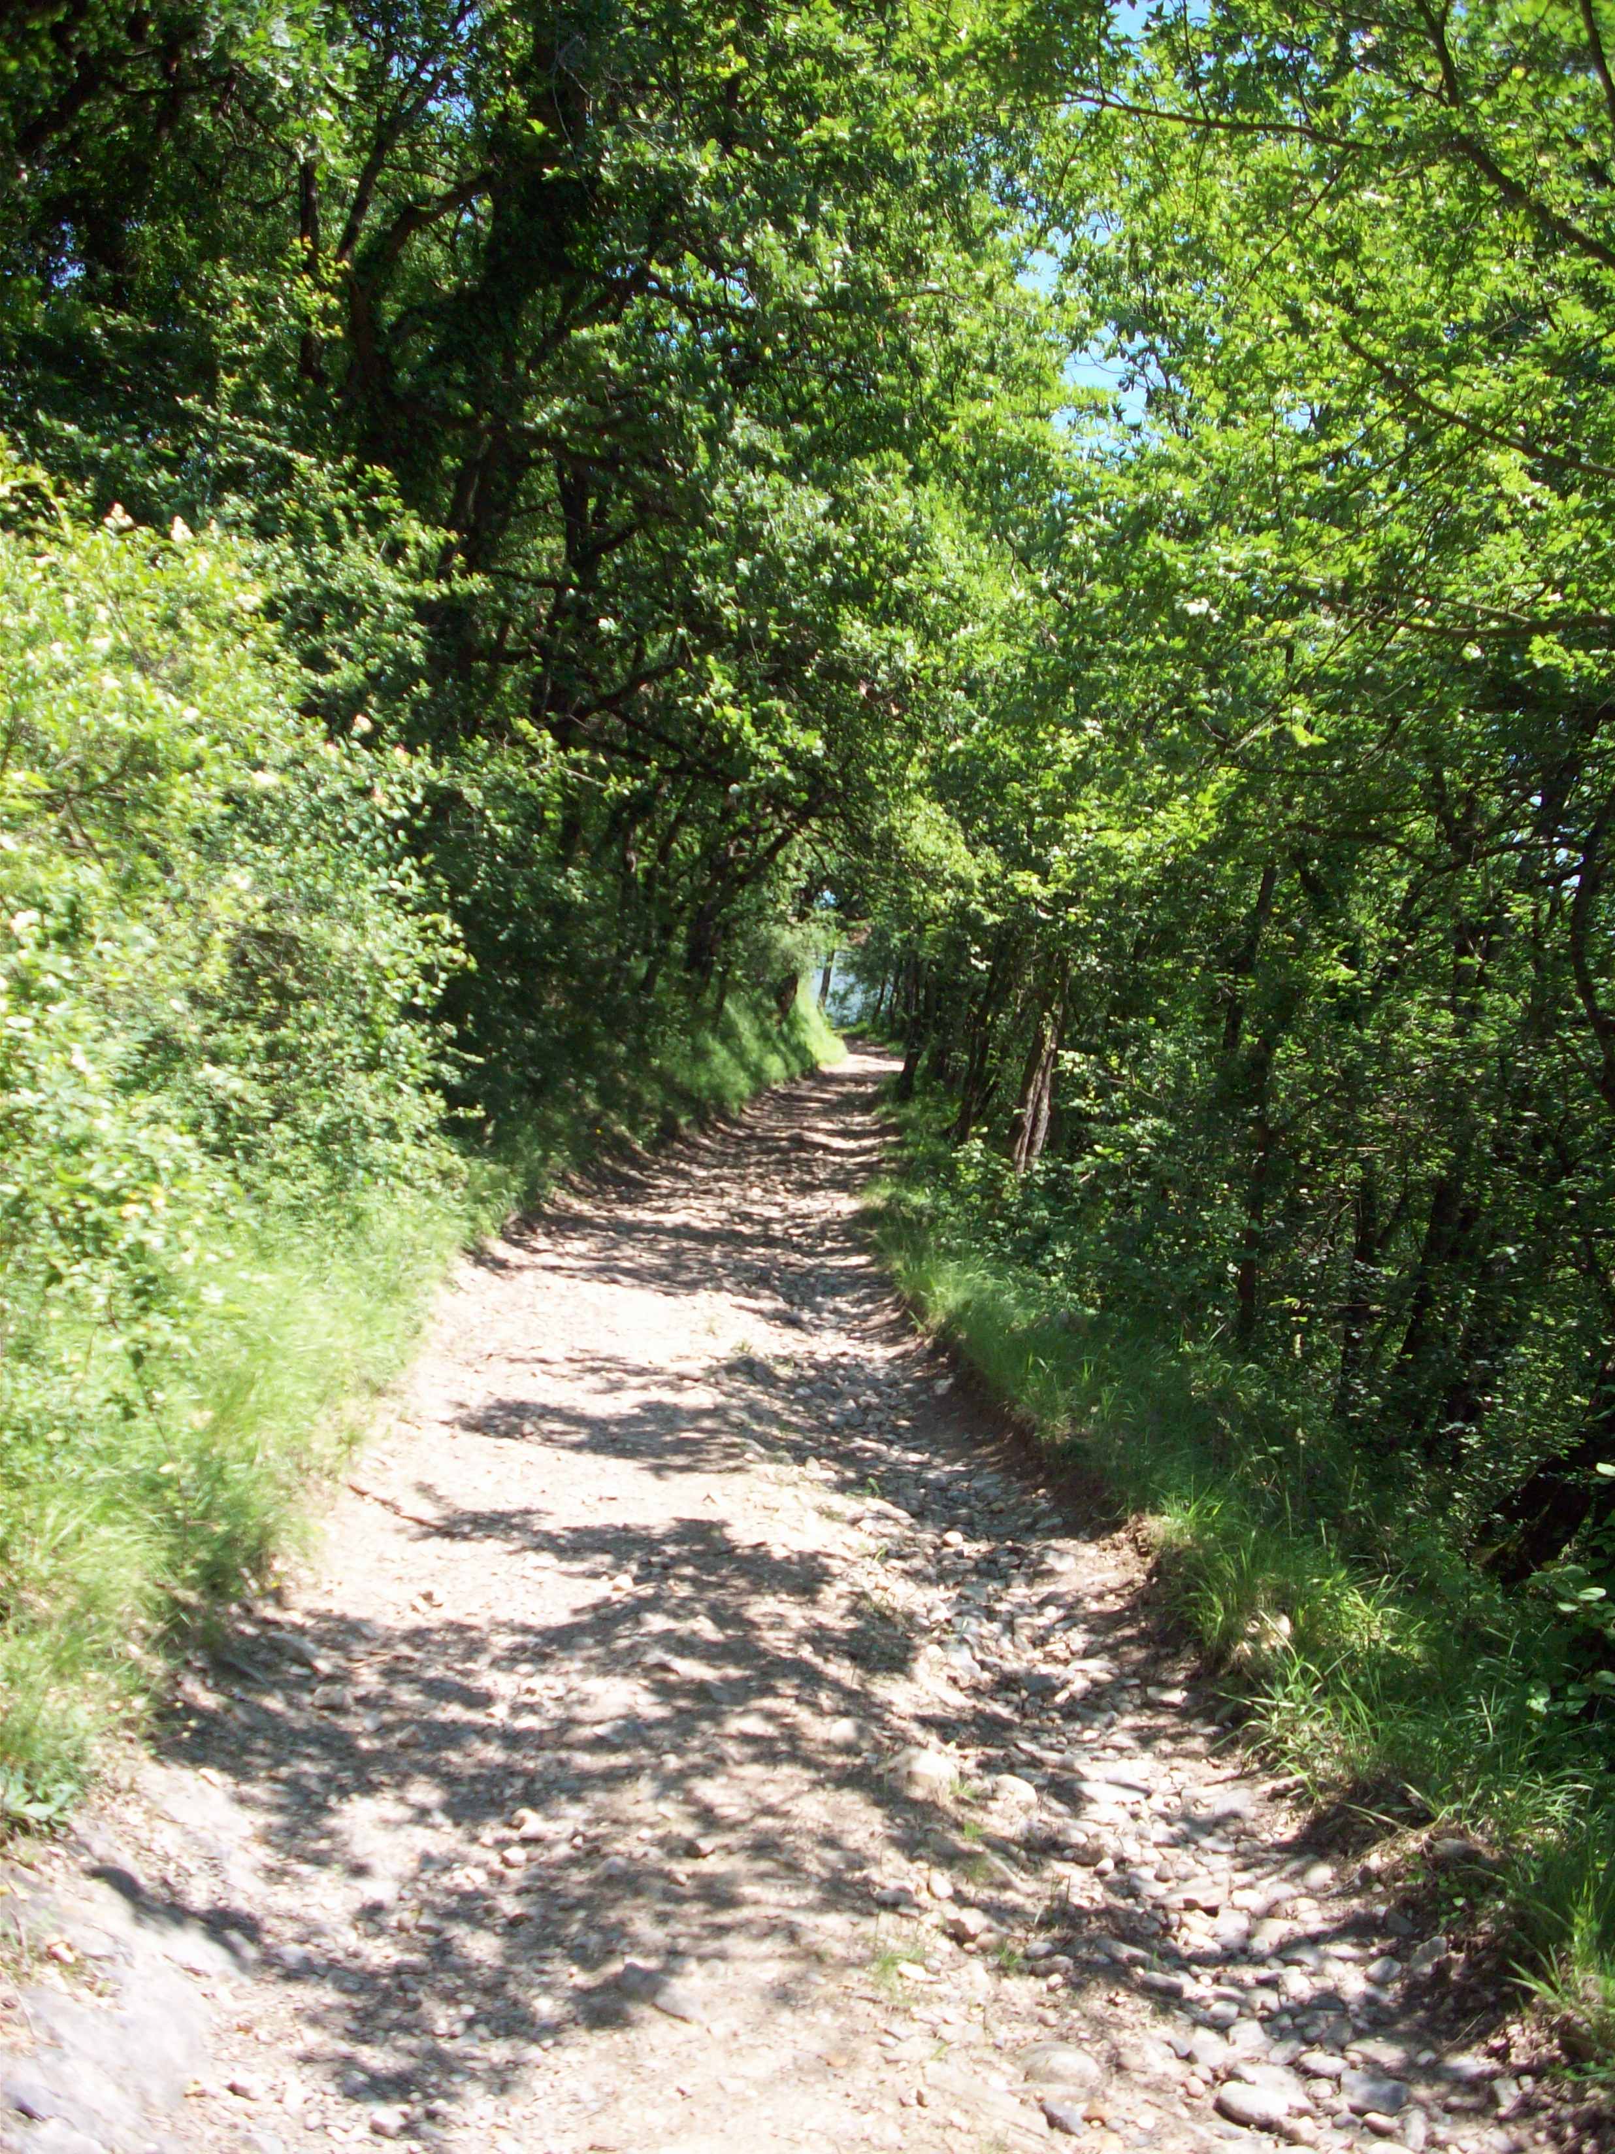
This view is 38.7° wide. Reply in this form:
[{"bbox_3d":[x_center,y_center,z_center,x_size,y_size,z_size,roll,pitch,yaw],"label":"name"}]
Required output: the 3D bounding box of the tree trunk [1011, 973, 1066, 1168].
[{"bbox_3d":[1.789,-0.033,17.800,0.340,1.700,0.330,6,2,0],"label":"tree trunk"}]

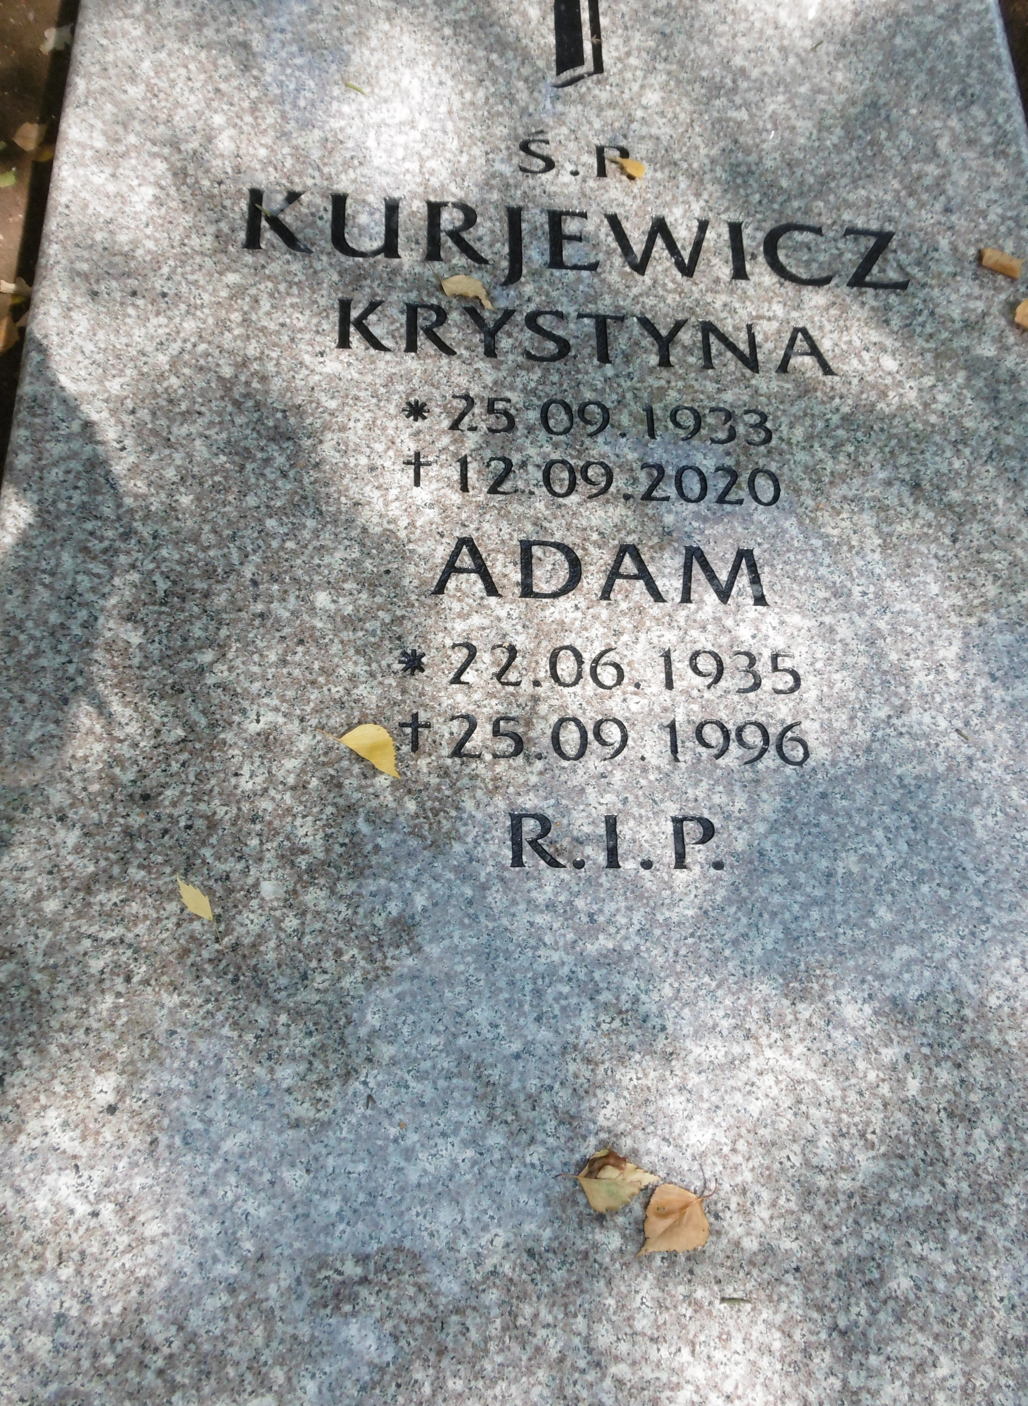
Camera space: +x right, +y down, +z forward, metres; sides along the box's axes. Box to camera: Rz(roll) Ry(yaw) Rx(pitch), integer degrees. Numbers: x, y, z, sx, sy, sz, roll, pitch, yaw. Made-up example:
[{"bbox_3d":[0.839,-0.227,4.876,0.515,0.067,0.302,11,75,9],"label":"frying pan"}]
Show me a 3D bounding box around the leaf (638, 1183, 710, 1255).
[{"bbox_3d":[0.094,0.315,0.782,0.051,0.010,0.043,-35,75,-19],"label":"leaf"}]

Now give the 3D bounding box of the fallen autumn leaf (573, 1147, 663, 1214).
[{"bbox_3d":[0.064,0.289,0.787,0.051,0.014,0.038,4,67,-5],"label":"fallen autumn leaf"}]

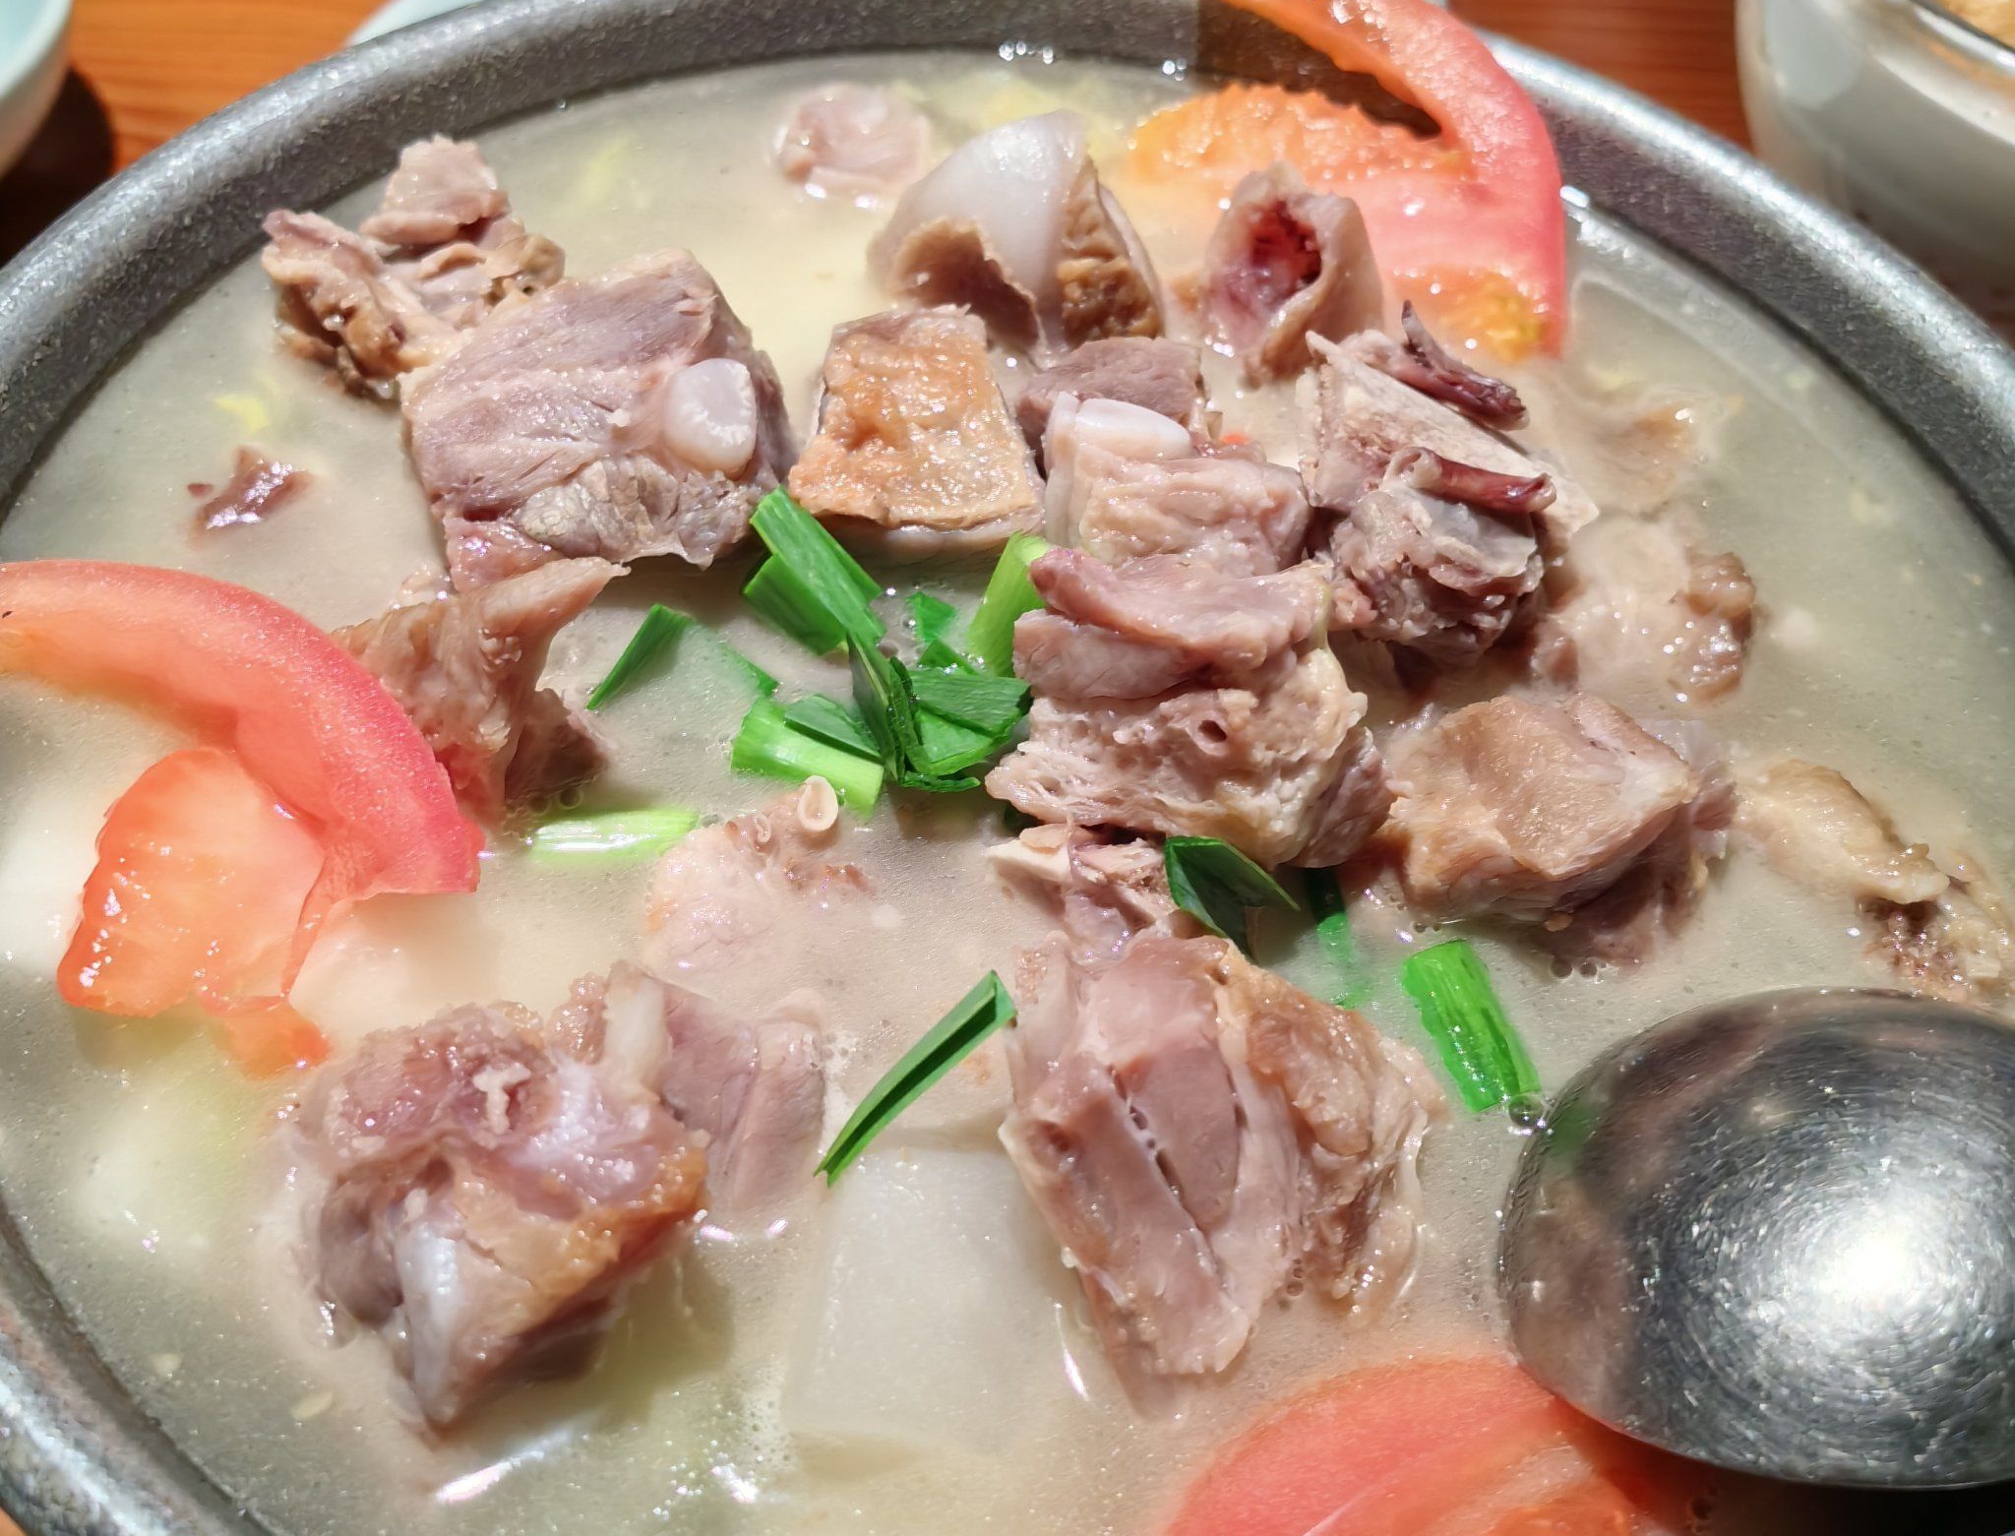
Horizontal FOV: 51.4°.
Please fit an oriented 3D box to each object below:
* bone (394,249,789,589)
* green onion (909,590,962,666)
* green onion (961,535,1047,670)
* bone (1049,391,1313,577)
[{"bbox_3d":[-0.061,-0.053,0.316,0.056,0.037,0.049,-7,52,-11],"label":"bone"},{"bbox_3d":[-0.010,-0.020,0.302,0.008,0.004,0.010,4,68,-2],"label":"green onion"},{"bbox_3d":[0.001,-0.023,0.303,0.009,0.020,0.009,18,10,9],"label":"green onion"},{"bbox_3d":[0.025,-0.039,0.310,0.038,0.025,0.027,13,51,5],"label":"bone"}]

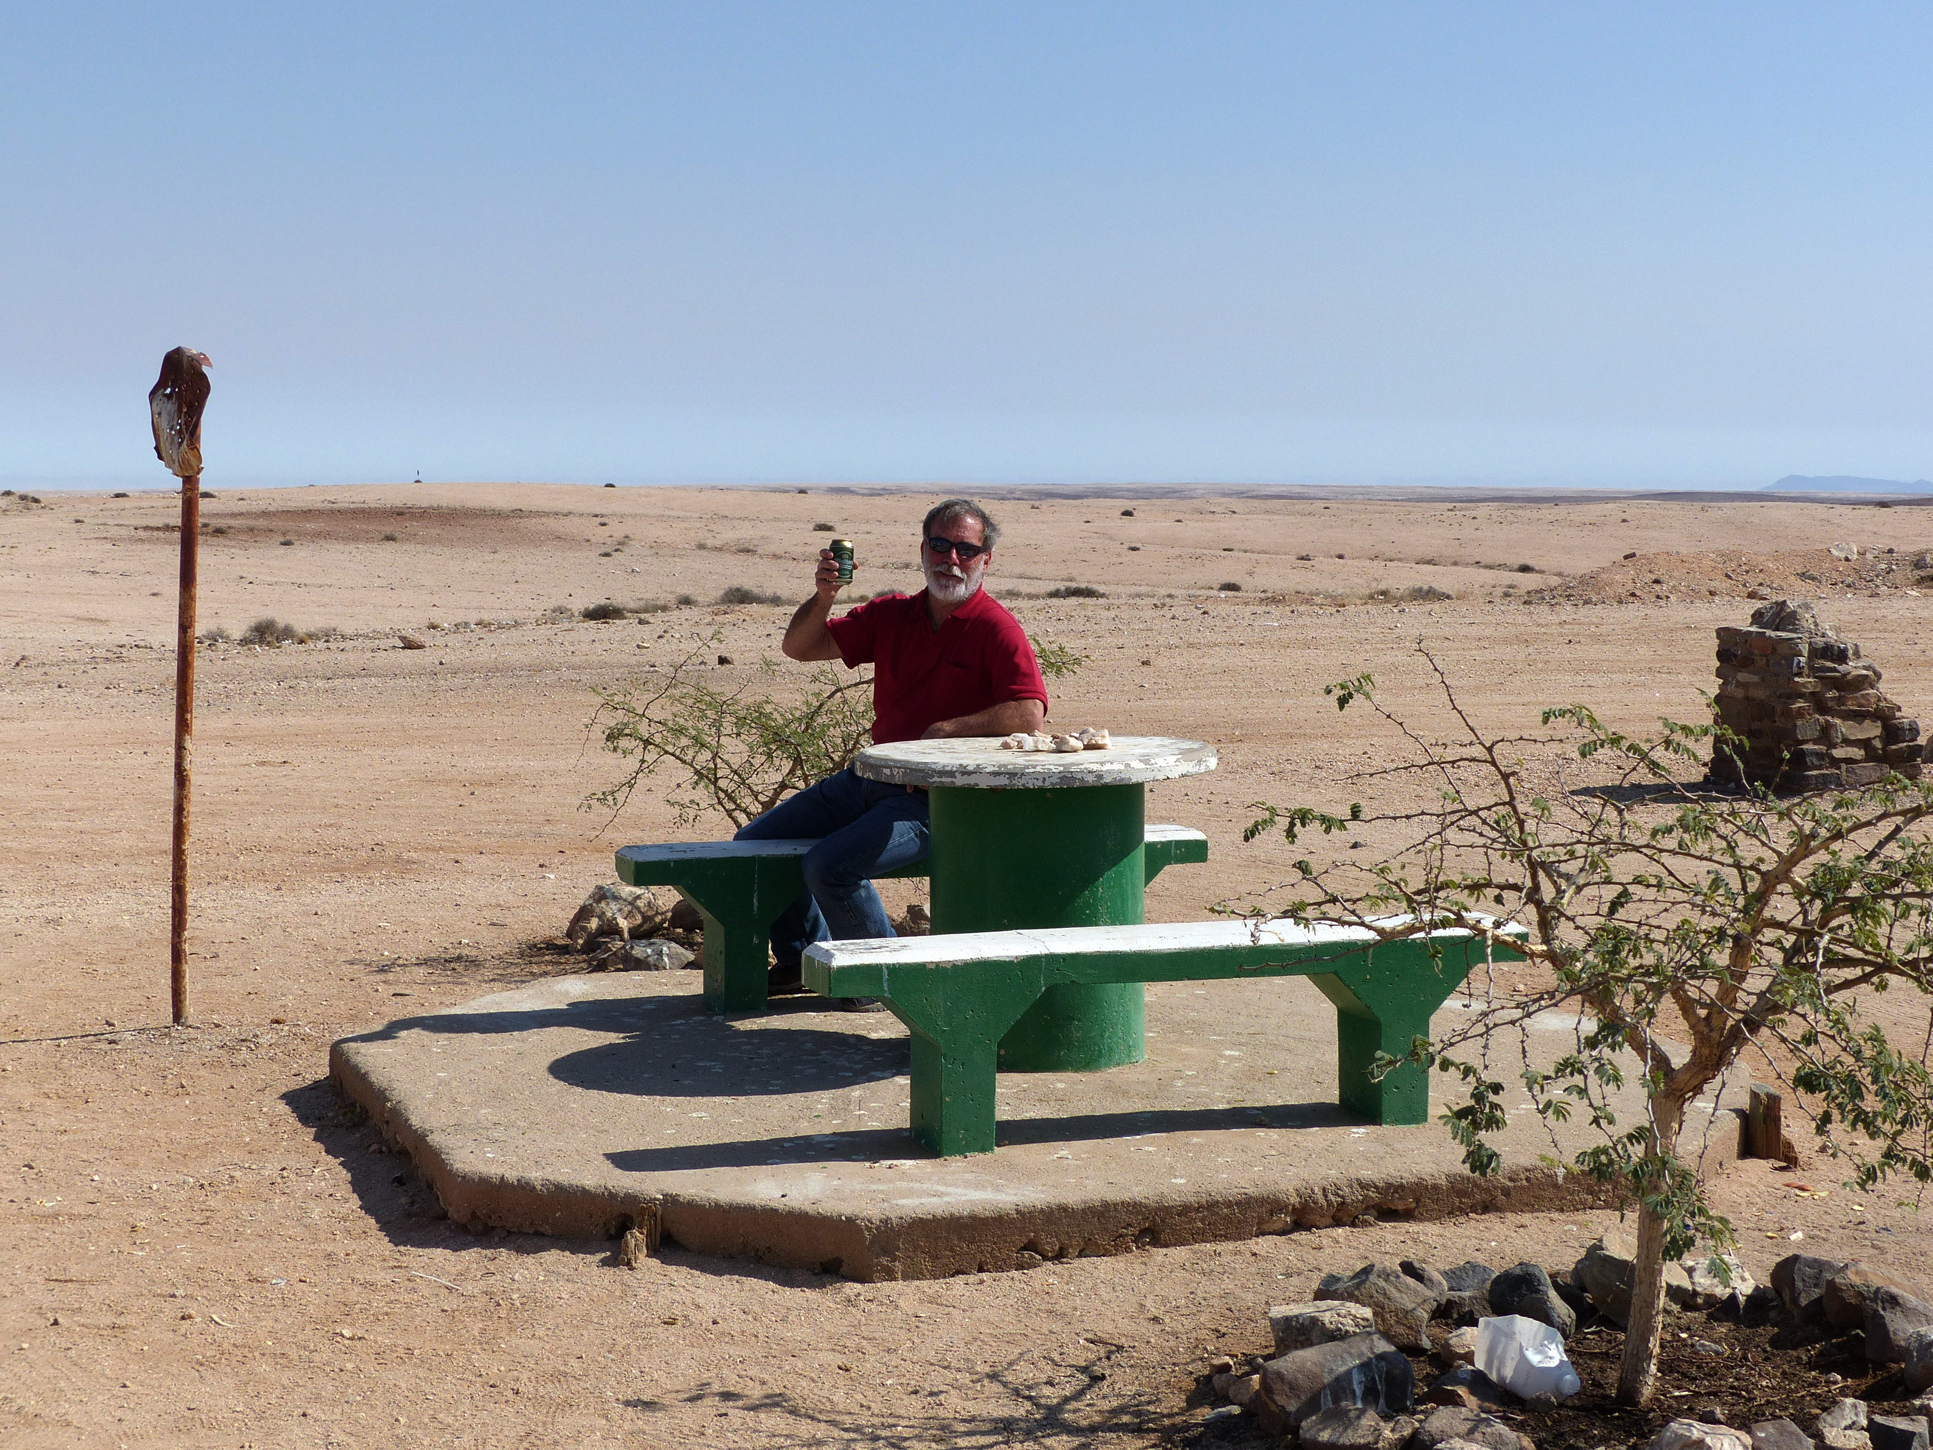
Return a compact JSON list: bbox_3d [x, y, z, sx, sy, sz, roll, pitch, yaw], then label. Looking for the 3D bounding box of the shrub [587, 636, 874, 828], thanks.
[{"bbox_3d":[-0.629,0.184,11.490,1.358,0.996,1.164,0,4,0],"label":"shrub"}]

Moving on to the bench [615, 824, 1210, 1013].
[{"bbox_3d":[-0.134,0.539,9.169,1.675,0.436,0.205,-1,4,-20],"label":"bench"}]

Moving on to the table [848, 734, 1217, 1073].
[{"bbox_3d":[0.173,0.444,8.251,0.897,0.761,0.897,0,4,0],"label":"table"}]

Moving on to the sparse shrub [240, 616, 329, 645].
[{"bbox_3d":[-6.666,-0.915,32.209,0.908,0.278,0.817,0,4,0],"label":"sparse shrub"}]

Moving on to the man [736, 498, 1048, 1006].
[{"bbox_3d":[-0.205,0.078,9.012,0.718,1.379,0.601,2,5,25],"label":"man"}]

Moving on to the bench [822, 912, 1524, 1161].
[{"bbox_3d":[0.458,0.679,7.280,1.649,0.436,0.205,-1,4,-20],"label":"bench"}]

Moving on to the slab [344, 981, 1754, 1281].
[{"bbox_3d":[0.186,0.887,8.282,3.327,0.126,3.298,-1,4,-20],"label":"slab"}]

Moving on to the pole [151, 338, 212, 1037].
[{"bbox_3d":[-2.198,-0.095,9.214,0.175,1.902,0.136,2,4,0],"label":"pole"}]

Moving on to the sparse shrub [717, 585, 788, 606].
[{"bbox_3d":[-2.805,-1.699,43.102,0.923,0.255,0.831,0,4,0],"label":"sparse shrub"}]

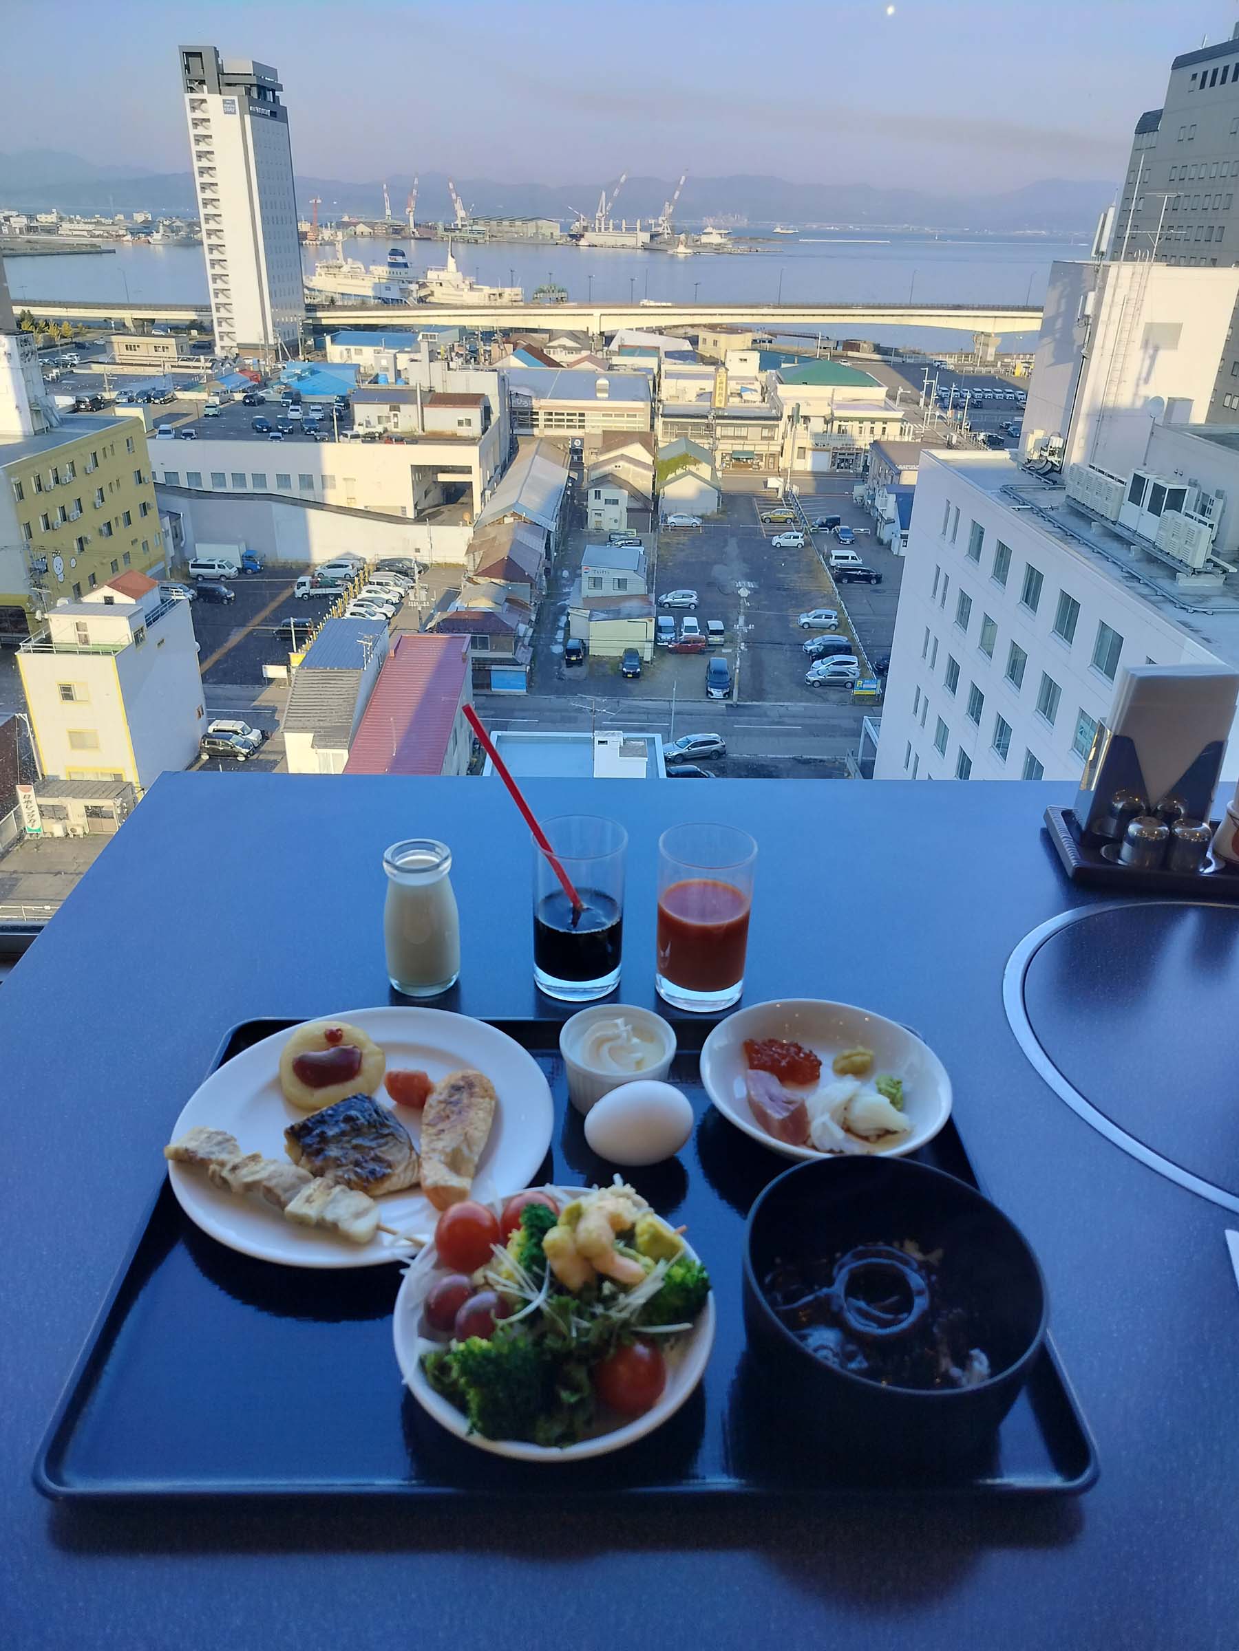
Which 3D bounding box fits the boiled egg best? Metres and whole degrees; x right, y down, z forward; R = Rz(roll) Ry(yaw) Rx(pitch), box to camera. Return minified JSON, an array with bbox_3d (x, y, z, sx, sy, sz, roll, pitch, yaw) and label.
[{"bbox_3d":[0.010,0.155,0.595,0.058,0.043,0.043,-8,30,-18],"label":"boiled egg"}]

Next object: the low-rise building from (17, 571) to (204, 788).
[{"bbox_3d":[-31.962,-8.608,73.009,5.581,13.394,10.857,2,28,0],"label":"low-rise building"}]

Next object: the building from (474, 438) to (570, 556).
[{"bbox_3d":[-11.242,-41.234,142.449,9.031,6.393,41.096,1,28,-1],"label":"building"}]

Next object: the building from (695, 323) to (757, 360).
[{"bbox_3d":[29.020,-132.511,316.855,10.800,7.100,10.000,-20,35,-35],"label":"building"}]

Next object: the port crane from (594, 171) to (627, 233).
[{"bbox_3d":[-15.842,-954.482,1757.474,54.000,84.000,20.000,2,28,0],"label":"port crane"}]

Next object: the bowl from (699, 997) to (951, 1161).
[{"bbox_3d":[0.112,0.148,0.630,0.133,0.031,0.133,1,28,-1],"label":"bowl"}]

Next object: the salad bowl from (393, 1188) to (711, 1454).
[{"bbox_3d":[-0.027,0.222,0.483,0.131,0.055,0.131,1,28,-1],"label":"salad bowl"}]

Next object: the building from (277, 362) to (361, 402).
[{"bbox_3d":[-56.361,-80.774,215.039,14.000,7.400,24.000,2,28,0],"label":"building"}]

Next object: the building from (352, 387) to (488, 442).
[{"bbox_3d":[-23.287,-49.787,137.049,15.000,4.200,7.500,2,28,0],"label":"building"}]

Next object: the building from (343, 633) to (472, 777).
[{"bbox_3d":[-12.294,-4.149,70.243,5.000,8.300,22.000,1,28,-2],"label":"building"}]

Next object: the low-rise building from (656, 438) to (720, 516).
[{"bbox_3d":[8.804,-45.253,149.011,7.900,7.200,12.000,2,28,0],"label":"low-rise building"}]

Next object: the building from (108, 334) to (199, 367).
[{"bbox_3d":[-110.753,-113.250,271.614,16.032,5.682,9.132,2,28,1],"label":"building"}]

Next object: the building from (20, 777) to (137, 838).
[{"bbox_3d":[-32.555,-1.068,69.979,5.682,2.943,2.435,2,28,0],"label":"building"}]

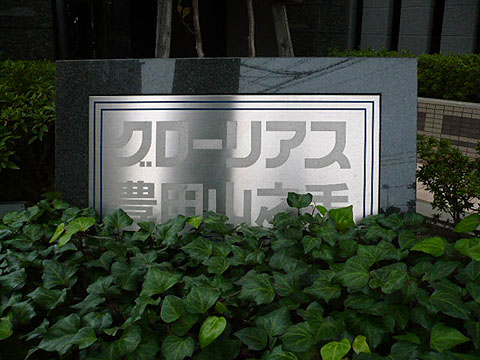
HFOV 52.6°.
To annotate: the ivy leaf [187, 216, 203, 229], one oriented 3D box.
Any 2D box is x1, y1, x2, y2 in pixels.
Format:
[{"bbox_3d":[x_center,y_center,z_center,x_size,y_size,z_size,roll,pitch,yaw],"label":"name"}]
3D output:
[{"bbox_3d":[-0.151,0.146,1.652,0.051,0.014,0.051,-10,51,-8],"label":"ivy leaf"}]

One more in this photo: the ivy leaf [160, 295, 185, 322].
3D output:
[{"bbox_3d":[-0.175,0.334,1.260,0.060,0.025,0.071,-34,62,-1],"label":"ivy leaf"}]

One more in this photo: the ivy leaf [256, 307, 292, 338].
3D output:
[{"bbox_3d":[0.085,0.343,1.171,0.085,0.025,0.094,10,43,11],"label":"ivy leaf"}]

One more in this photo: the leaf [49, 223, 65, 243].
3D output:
[{"bbox_3d":[-0.602,0.176,1.596,0.045,0.022,0.072,-1,50,50],"label":"leaf"}]

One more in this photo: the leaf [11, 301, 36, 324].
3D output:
[{"bbox_3d":[-0.555,0.341,1.250,0.062,0.030,0.058,11,49,2],"label":"leaf"}]

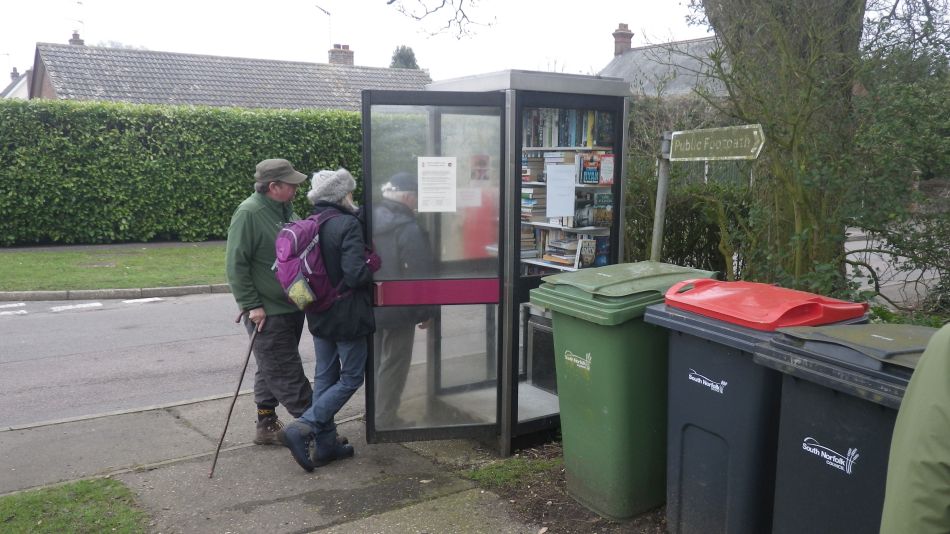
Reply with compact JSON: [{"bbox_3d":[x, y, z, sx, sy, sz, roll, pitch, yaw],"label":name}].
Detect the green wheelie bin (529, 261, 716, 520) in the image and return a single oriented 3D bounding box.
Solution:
[{"bbox_3d":[0.743,0.596,3.560,0.735,1.085,0.580,-5,10,-32],"label":"green wheelie bin"}]

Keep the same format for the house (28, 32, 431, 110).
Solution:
[{"bbox_3d":[-7.576,-4.809,24.619,12.900,5.700,8.400,-5,10,-31],"label":"house"}]

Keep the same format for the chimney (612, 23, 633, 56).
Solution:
[{"bbox_3d":[6.459,-9.962,30.881,0.640,1.450,0.660,-6,11,-38],"label":"chimney"}]

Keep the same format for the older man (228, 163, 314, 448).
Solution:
[{"bbox_3d":[-1.201,0.210,4.215,0.460,1.710,0.500,-2,9,-17],"label":"older man"}]

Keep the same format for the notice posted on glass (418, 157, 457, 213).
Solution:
[{"bbox_3d":[-0.202,-0.444,3.805,0.208,0.296,0.004,-1,8,-8],"label":"notice posted on glass"}]

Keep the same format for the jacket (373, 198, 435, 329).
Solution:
[{"bbox_3d":[-0.473,-0.022,4.363,0.340,0.770,0.480,-5,10,-32],"label":"jacket"}]

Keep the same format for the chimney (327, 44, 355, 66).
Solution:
[{"bbox_3d":[-4.803,-7.609,25.371,0.820,0.800,0.470,-5,10,-31],"label":"chimney"}]

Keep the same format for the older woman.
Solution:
[{"bbox_3d":[-0.801,0.288,3.933,0.530,1.650,0.460,-4,9,-27],"label":"older woman"}]

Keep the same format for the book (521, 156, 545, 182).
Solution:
[{"bbox_3d":[0.372,-0.641,4.697,0.140,0.180,0.200,-4,9,-29],"label":"book"}]

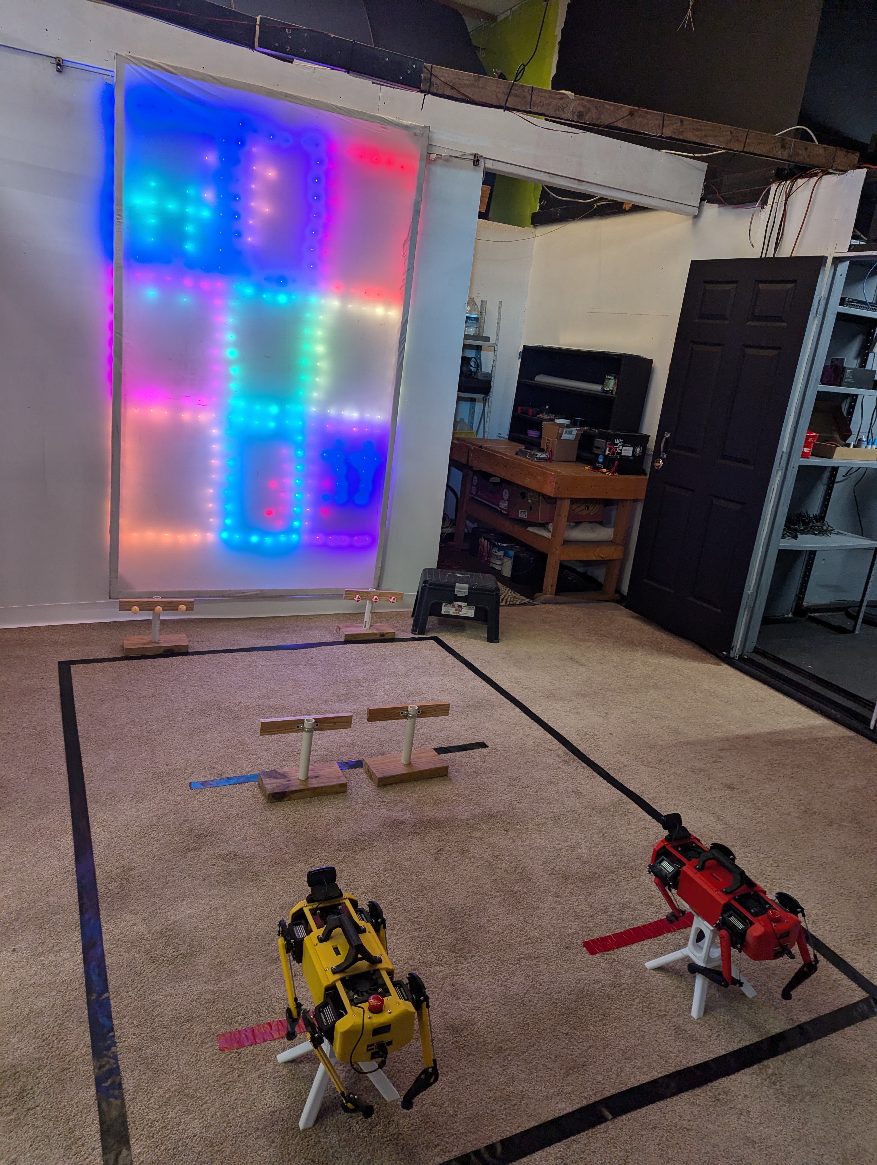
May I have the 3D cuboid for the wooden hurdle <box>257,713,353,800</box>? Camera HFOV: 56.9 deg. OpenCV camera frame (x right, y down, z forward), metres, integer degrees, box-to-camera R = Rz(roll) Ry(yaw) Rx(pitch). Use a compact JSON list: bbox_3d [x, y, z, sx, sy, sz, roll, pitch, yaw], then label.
[{"bbox_3d":[-0.440,0.575,2.709,0.320,0.252,0.138,-1,17,-27],"label":"wooden hurdle"}]

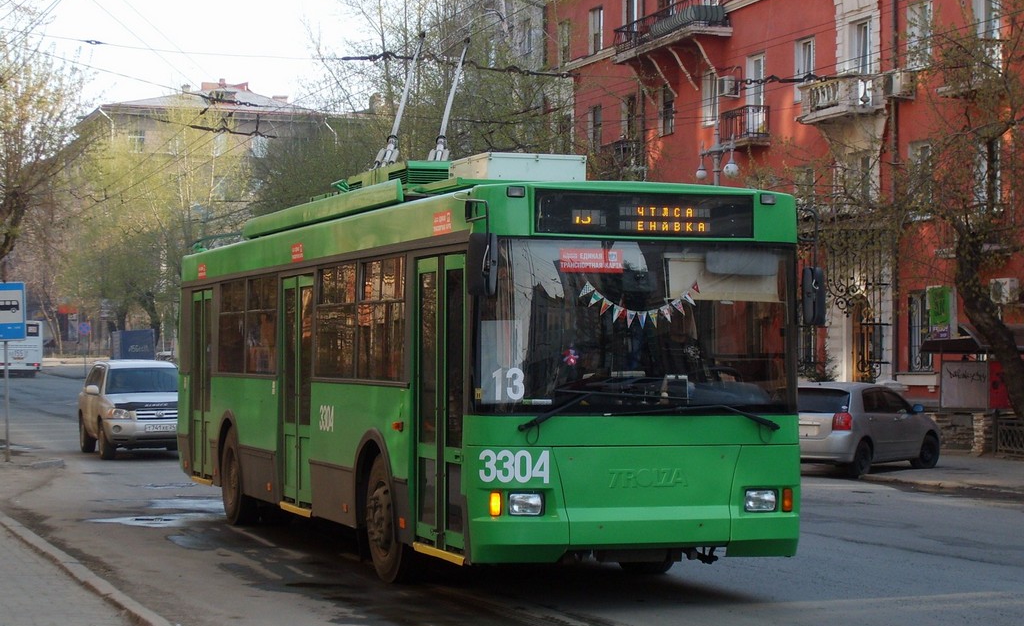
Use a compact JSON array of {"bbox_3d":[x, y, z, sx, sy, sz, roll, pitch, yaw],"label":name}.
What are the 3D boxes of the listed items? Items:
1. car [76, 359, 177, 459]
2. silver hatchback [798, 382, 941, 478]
[{"bbox_3d":[-6.732,1.712,38.625,1.825,1.690,4.690,1,-1,-18],"label":"car"},{"bbox_3d":[5.780,1.911,35.963,1.695,1.470,4.175,0,-1,35],"label":"silver hatchback"}]

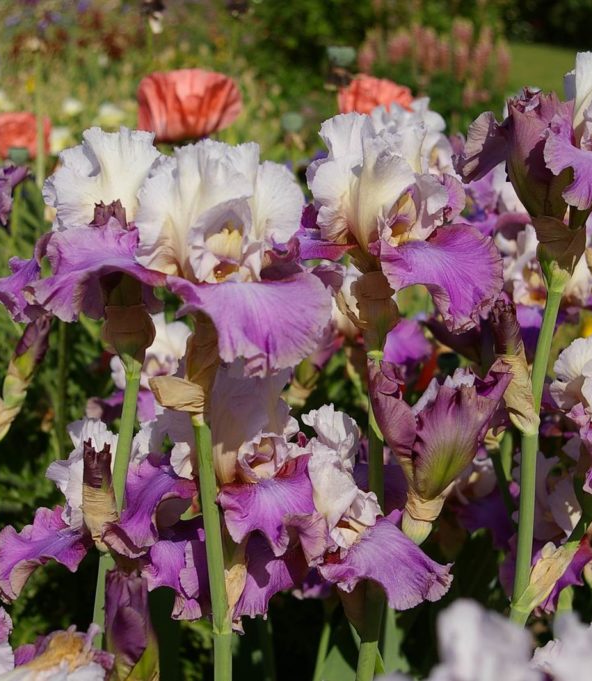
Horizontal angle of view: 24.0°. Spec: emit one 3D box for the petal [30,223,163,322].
[{"bbox_3d":[-0.145,-0.049,1.010,0.090,0.070,0.075,5,13,24],"label":"petal"}]

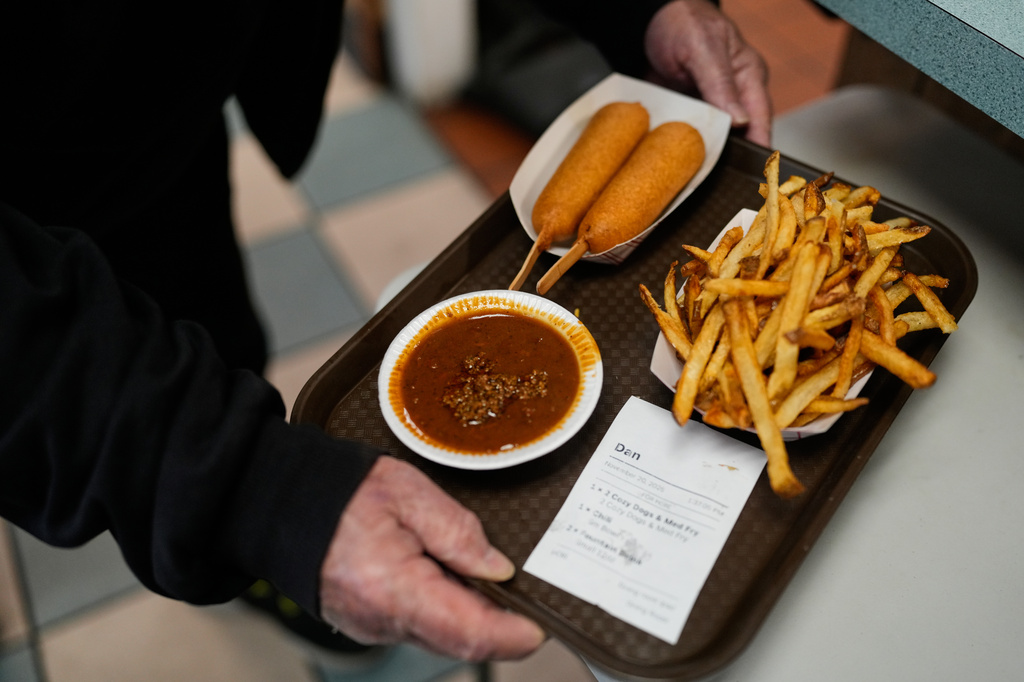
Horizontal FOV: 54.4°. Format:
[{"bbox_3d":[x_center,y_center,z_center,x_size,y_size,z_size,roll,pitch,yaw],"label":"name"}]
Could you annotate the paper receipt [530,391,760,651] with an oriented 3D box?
[{"bbox_3d":[0.071,0.085,0.507,0.080,0.006,0.119,23,56,20],"label":"paper receipt"}]

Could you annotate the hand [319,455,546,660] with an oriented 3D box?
[{"bbox_3d":[-0.037,0.115,0.499,0.130,0.075,0.080,30,58,24],"label":"hand"}]

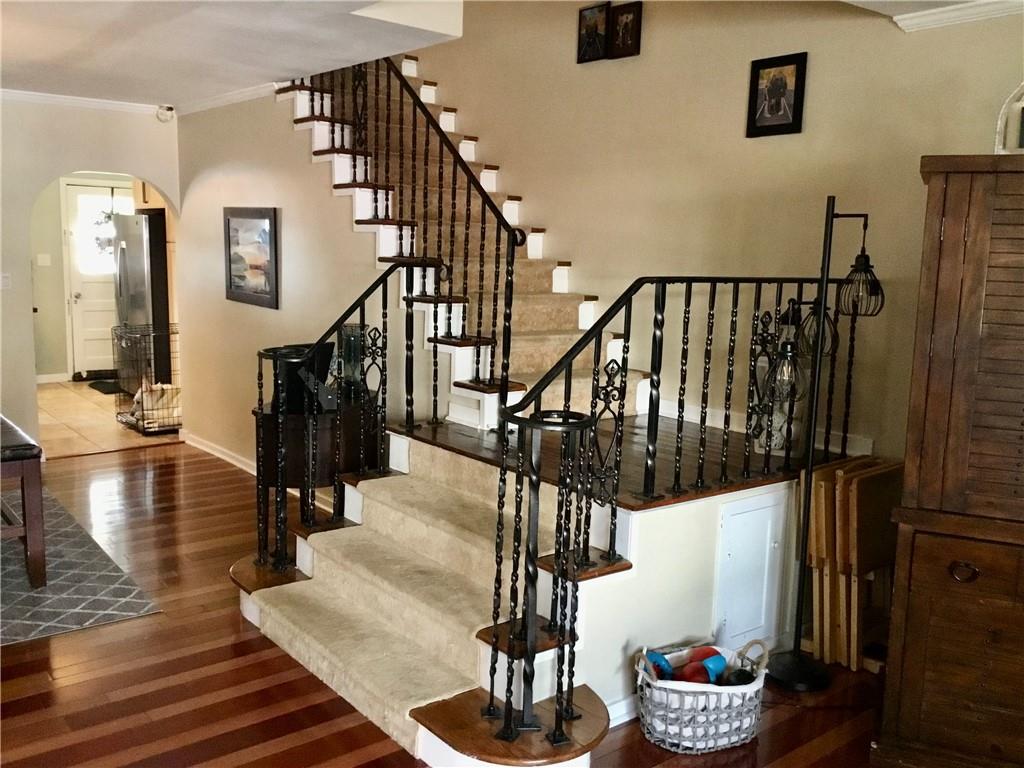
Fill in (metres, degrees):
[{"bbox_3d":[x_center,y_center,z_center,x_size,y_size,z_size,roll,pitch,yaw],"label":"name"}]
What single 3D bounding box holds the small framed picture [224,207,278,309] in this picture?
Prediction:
[{"bbox_3d":[-1.704,-0.826,5.936,0.030,0.618,0.812,-4,10,-38],"label":"small framed picture"}]

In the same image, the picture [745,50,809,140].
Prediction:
[{"bbox_3d":[1.157,-1.268,4.038,0.025,0.338,0.292,-4,10,-38],"label":"picture"}]

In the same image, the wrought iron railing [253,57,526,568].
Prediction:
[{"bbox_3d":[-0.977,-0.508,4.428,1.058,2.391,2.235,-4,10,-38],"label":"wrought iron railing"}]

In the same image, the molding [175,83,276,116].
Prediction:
[{"bbox_3d":[-1.961,-1.890,6.123,0.070,0.077,1.743,-4,10,-38],"label":"molding"}]

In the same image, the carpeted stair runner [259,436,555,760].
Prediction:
[{"bbox_3d":[-0.377,0.675,3.328,0.715,0.723,1.147,-4,10,-38],"label":"carpeted stair runner"}]

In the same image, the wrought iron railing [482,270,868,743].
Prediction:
[{"bbox_3d":[0.736,0.286,3.090,2.019,1.278,0.328,-4,10,-38],"label":"wrought iron railing"}]

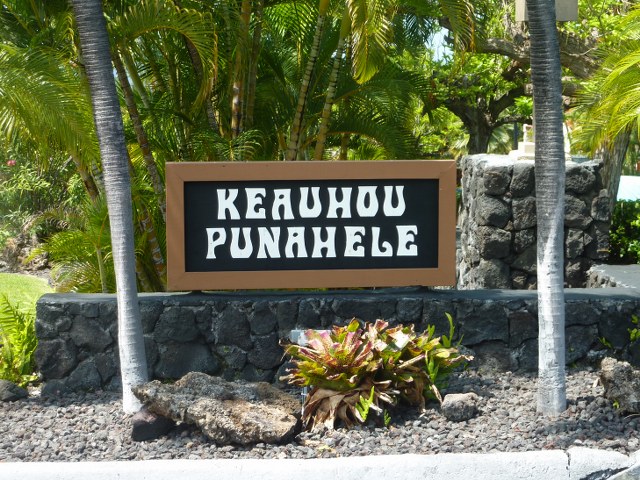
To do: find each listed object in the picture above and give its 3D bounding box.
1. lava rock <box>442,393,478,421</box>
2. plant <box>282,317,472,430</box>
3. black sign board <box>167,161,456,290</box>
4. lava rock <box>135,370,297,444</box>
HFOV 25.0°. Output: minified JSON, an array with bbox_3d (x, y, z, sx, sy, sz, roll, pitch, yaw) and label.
[{"bbox_3d":[0.946,1.131,9.800,0.235,0.141,0.220,0,7,0],"label":"lava rock"},{"bbox_3d":[0.378,0.903,9.900,1.250,0.651,0.750,0,7,0],"label":"plant"},{"bbox_3d":[-0.064,-0.112,10.800,2.170,0.960,0.100,-1,7,-6],"label":"black sign board"},{"bbox_3d":[-0.672,1.115,9.600,1.076,0.383,0.550,0,7,0],"label":"lava rock"}]

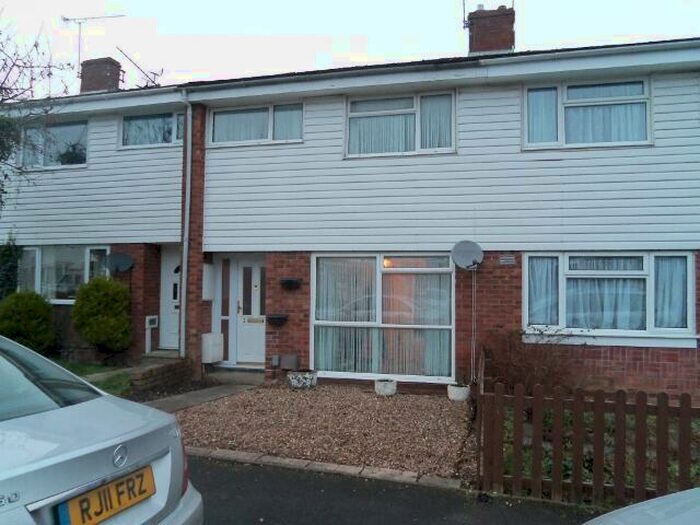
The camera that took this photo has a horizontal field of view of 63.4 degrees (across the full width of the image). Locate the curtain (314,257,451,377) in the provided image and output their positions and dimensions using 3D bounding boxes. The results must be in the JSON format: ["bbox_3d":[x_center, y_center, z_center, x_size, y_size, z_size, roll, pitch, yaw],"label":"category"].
[{"bbox_3d":[0.498,0.868,9.097,2.342,2.029,0.110,0,-3,14],"label":"curtain"}]

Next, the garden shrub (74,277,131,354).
[{"bbox_3d":[-4.545,0.980,10.398,1.050,1.438,1.000,0,-3,14],"label":"garden shrub"}]

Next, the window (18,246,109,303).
[{"bbox_3d":[-5.943,0.264,11.713,2.400,1.190,0.120,0,-2,18],"label":"window"}]

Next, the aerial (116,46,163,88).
[{"bbox_3d":[-5.469,-5.067,14.711,1.080,0.920,0.500,0,-2,18],"label":"aerial"}]

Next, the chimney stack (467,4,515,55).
[{"bbox_3d":[3.073,-4.909,12.283,0.930,1.080,0.500,0,-2,14],"label":"chimney stack"}]

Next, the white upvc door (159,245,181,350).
[{"bbox_3d":[-3.438,0.705,11.428,0.900,2.090,0.080,0,-2,18],"label":"white upvc door"}]

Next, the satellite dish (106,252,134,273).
[{"bbox_3d":[-4.317,0.000,10.650,0.520,0.410,0.280,1,-3,-12],"label":"satellite dish"}]

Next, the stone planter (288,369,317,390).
[{"bbox_3d":[-0.758,1.895,9.032,0.420,0.260,0.350,0,-2,14],"label":"stone planter"}]

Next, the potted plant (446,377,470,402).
[{"bbox_3d":[1.669,1.942,8.628,0.350,0.320,0.350,0,-2,14],"label":"potted plant"}]

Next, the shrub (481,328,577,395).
[{"bbox_3d":[2.520,1.503,7.982,1.271,1.122,0.950,0,-3,14],"label":"shrub"}]

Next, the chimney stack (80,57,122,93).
[{"bbox_3d":[-6.887,-5.119,15.679,0.930,0.920,0.480,0,-2,18],"label":"chimney stack"}]

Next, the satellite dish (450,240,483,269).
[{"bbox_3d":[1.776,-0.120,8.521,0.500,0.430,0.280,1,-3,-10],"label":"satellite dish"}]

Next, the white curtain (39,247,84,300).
[{"bbox_3d":[-5.816,0.216,11.446,1.049,1.102,0.100,0,-3,14],"label":"white curtain"}]

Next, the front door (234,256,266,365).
[{"bbox_3d":[-1.679,0.857,10.145,0.850,1.987,0.080,0,-3,14],"label":"front door"}]

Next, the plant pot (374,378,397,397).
[{"bbox_3d":[0.568,1.956,8.844,0.335,0.230,0.335,0,-3,14],"label":"plant pot"}]

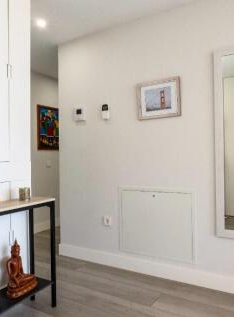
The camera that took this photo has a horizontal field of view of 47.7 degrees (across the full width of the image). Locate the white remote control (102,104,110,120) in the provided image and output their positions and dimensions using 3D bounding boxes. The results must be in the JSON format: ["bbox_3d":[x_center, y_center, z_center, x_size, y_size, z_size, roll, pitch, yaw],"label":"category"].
[{"bbox_3d":[-0.110,-0.465,2.671,0.065,0.155,0.030,-1,0,30],"label":"white remote control"}]

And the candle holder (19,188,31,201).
[{"bbox_3d":[-0.676,0.263,1.943,0.075,0.082,0.075,-1,0,30],"label":"candle holder"}]

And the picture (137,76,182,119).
[{"bbox_3d":[0.384,-0.536,2.387,0.415,0.340,0.025,-1,0,30],"label":"picture"}]

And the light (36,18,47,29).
[{"bbox_3d":[-0.718,-1.286,2.519,0.100,0.030,0.100,-1,0,30],"label":"light"}]

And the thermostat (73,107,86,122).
[{"bbox_3d":[-0.400,-0.481,2.840,0.140,0.140,0.030,-1,0,30],"label":"thermostat"}]

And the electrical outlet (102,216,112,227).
[{"bbox_3d":[-0.100,0.638,2.681,0.085,0.087,0.020,-1,0,30],"label":"electrical outlet"}]

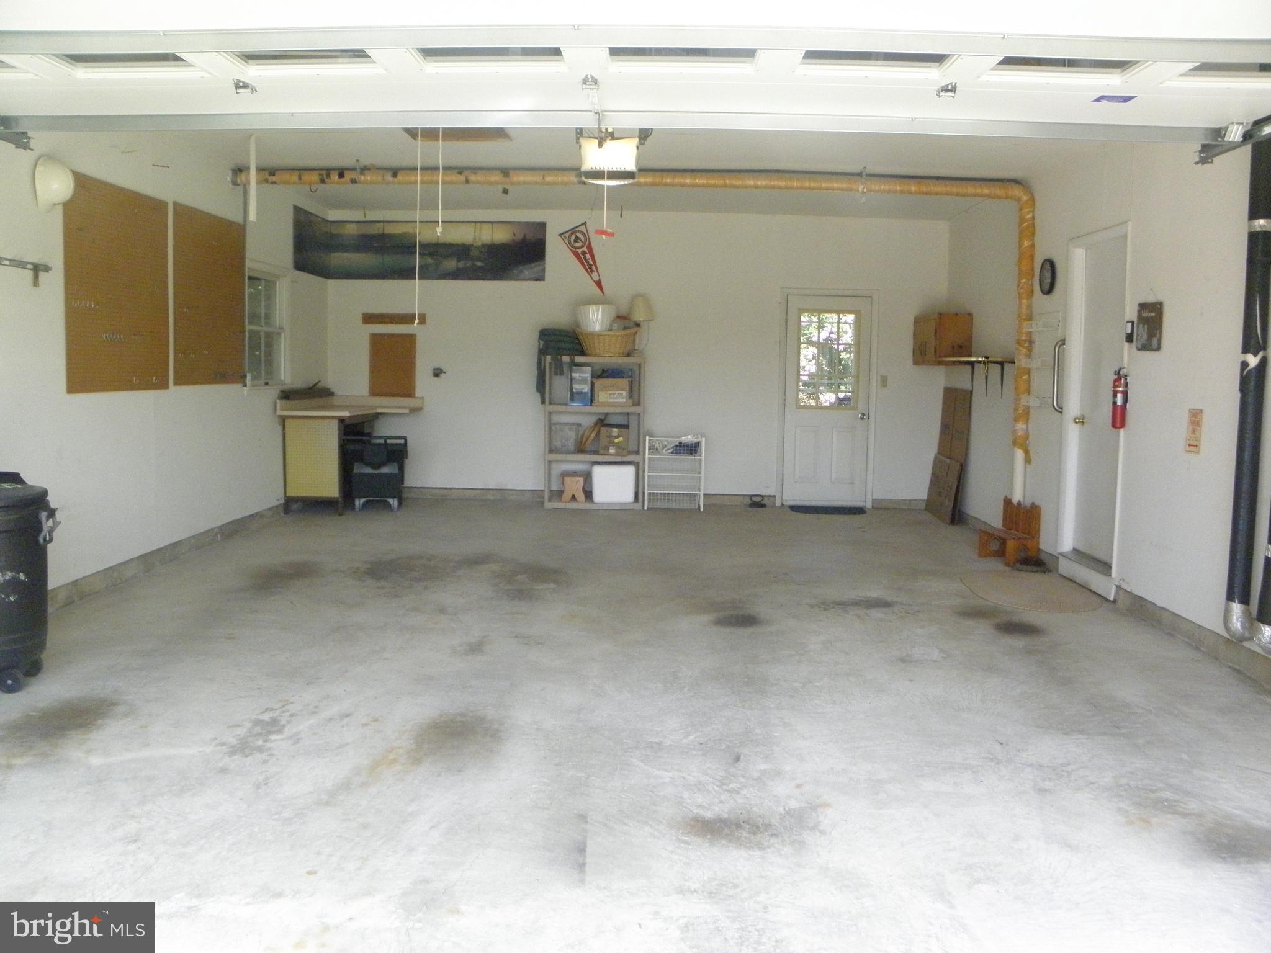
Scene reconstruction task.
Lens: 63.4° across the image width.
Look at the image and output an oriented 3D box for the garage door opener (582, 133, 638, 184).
[{"bbox_3d":[-0.127,-1.519,4.933,0.275,0.190,0.350,1,6,0],"label":"garage door opener"}]

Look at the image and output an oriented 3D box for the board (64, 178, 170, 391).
[{"bbox_3d":[-3.022,-1.096,6.051,0.025,1.190,1.200,1,6,0],"label":"board"}]

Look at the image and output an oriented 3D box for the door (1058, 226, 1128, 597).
[{"bbox_3d":[3.054,-0.452,6.789,0.120,2.270,0.880,1,6,0],"label":"door"}]

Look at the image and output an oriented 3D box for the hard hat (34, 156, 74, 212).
[{"bbox_3d":[-2.943,-1.496,5.262,0.150,0.280,0.220,1,6,1],"label":"hard hat"}]

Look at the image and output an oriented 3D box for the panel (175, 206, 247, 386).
[{"bbox_3d":[-3.009,-1.252,7.341,0.025,1.200,1.200,1,6,0],"label":"panel"}]

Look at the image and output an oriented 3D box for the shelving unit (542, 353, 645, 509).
[{"bbox_3d":[-0.379,-0.442,9.931,0.915,1.450,0.420,1,6,0],"label":"shelving unit"}]

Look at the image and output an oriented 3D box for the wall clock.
[{"bbox_3d":[3.017,-1.462,7.541,0.045,0.265,0.265,1,6,0],"label":"wall clock"}]

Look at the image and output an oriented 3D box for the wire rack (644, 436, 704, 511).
[{"bbox_3d":[0.373,-0.048,9.913,0.540,0.700,0.450,1,6,0],"label":"wire rack"}]

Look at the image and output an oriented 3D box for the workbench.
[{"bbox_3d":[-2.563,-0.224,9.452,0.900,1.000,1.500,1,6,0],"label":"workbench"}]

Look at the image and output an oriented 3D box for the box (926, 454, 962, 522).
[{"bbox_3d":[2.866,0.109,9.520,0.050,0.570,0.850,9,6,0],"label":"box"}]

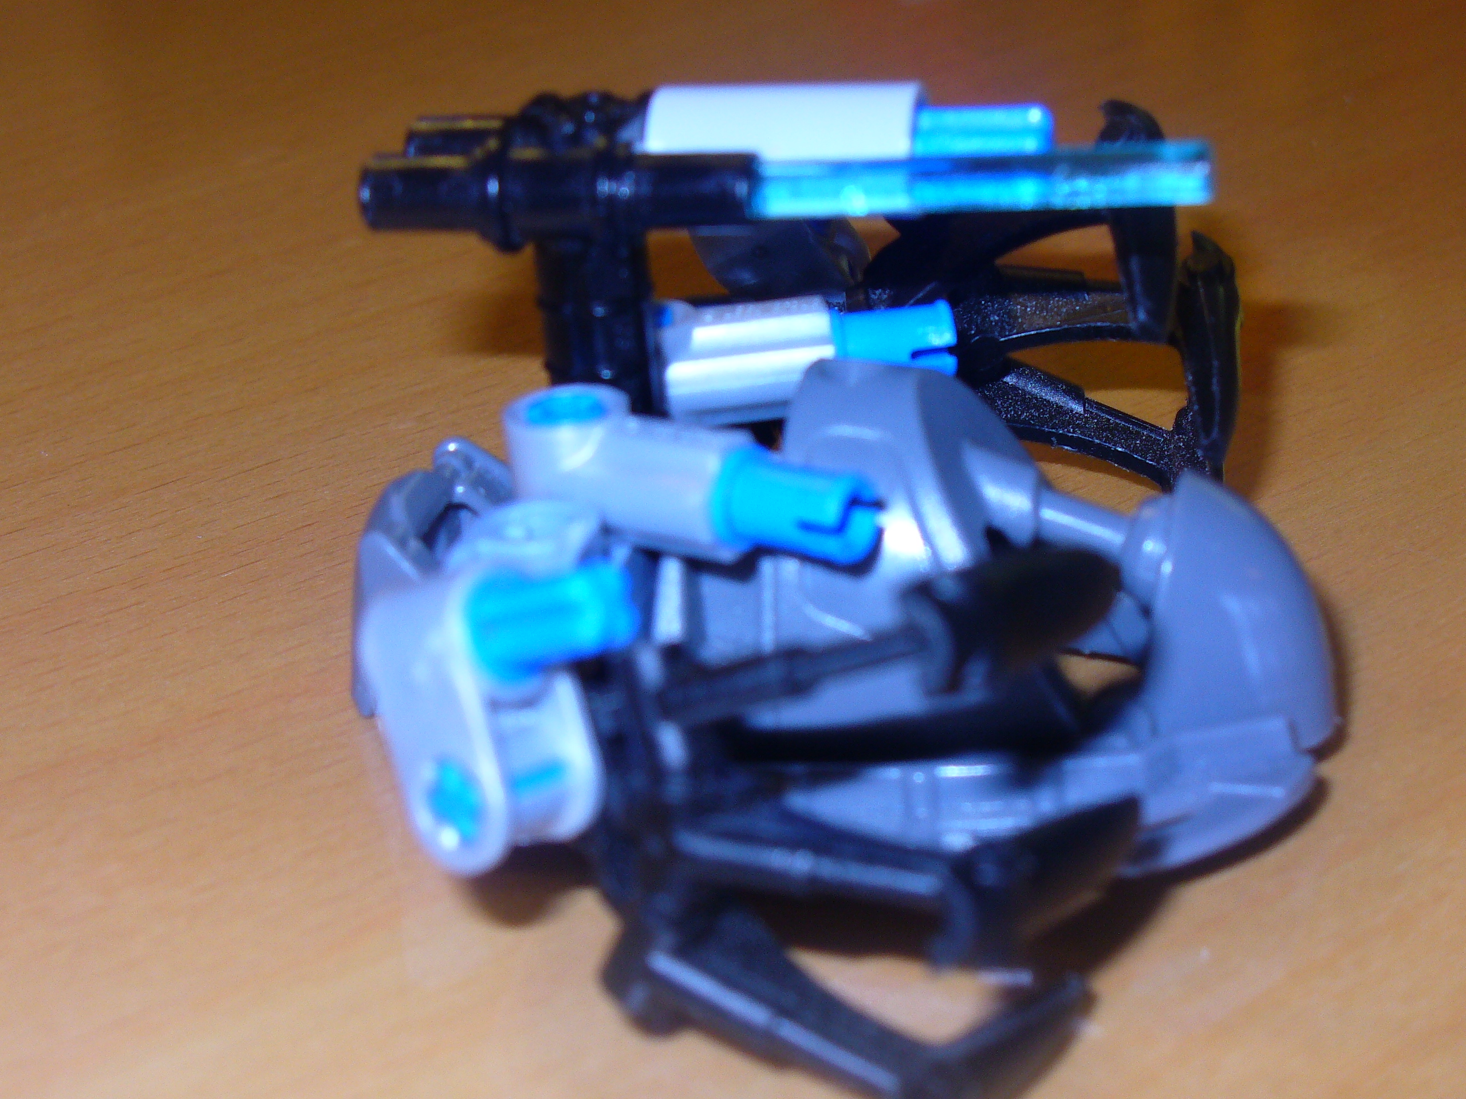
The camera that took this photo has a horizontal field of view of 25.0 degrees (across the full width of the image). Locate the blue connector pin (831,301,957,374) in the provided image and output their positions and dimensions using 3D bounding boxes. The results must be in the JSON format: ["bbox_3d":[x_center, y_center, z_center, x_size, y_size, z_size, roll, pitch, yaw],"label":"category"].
[{"bbox_3d":[0.010,-0.013,0.213,0.008,0.005,0.005,-6,31,0],"label":"blue connector pin"}]

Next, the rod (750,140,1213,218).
[{"bbox_3d":[0.014,-0.022,0.192,0.027,0.004,0.004,-2,31,0],"label":"rod"}]

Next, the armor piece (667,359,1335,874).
[{"bbox_3d":[0.016,0.004,0.200,0.039,0.021,0.024,-1,31,1],"label":"armor piece"}]

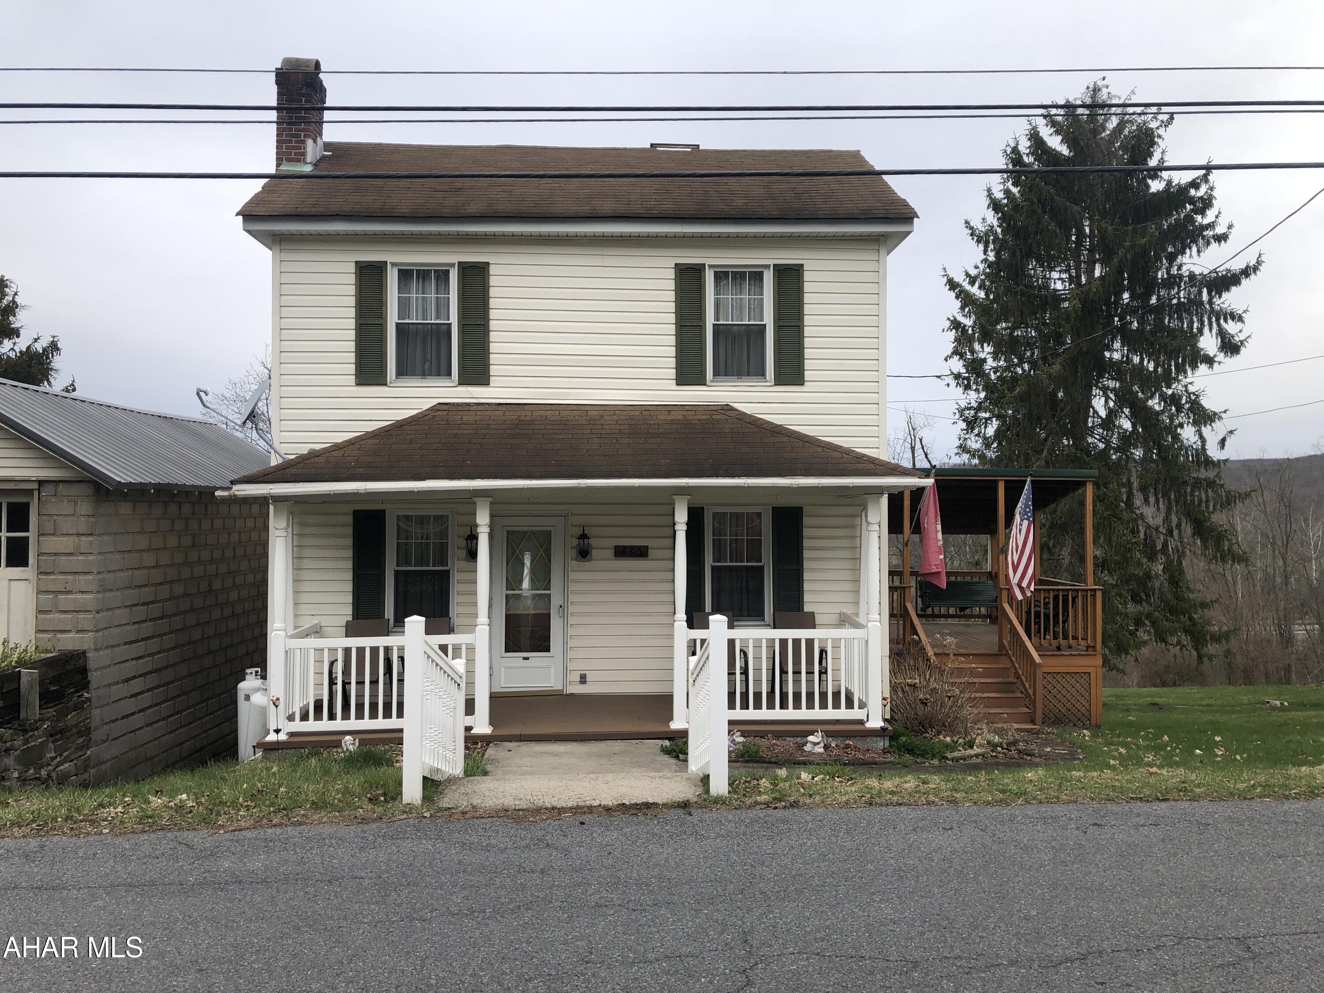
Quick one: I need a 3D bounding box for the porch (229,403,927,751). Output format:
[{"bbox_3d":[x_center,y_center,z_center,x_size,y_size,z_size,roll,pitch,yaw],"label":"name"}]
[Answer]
[{"bbox_3d":[-0.801,0.704,11.222,6.740,3.500,1.760,0,-1,-3],"label":"porch"}]

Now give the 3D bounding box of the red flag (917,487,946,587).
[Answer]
[{"bbox_3d":[3.435,0.447,13.600,0.370,1.460,0.360,0,-1,-3],"label":"red flag"}]

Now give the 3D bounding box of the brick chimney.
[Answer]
[{"bbox_3d":[-4.628,-4.859,13.754,0.458,1.534,0.720,0,-1,-3],"label":"brick chimney"}]

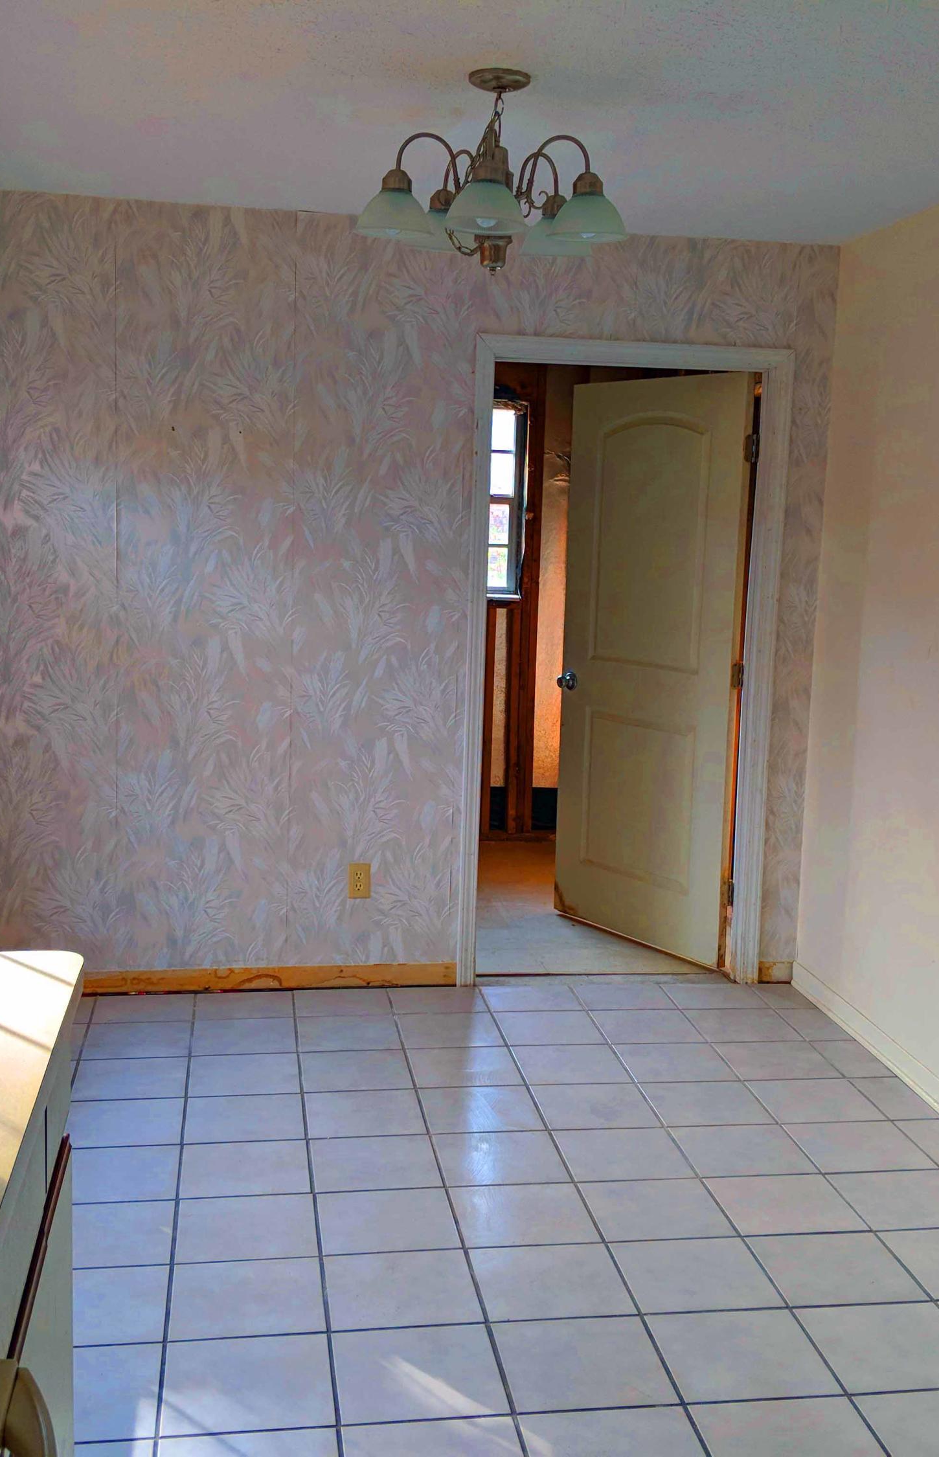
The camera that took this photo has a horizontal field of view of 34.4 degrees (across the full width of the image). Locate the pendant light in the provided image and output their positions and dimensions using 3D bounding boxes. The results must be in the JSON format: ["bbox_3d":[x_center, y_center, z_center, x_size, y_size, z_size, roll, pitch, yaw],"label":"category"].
[{"bbox_3d":[0.050,-1.157,3.191,0.570,0.410,0.560,0,8,-9],"label":"pendant light"}]

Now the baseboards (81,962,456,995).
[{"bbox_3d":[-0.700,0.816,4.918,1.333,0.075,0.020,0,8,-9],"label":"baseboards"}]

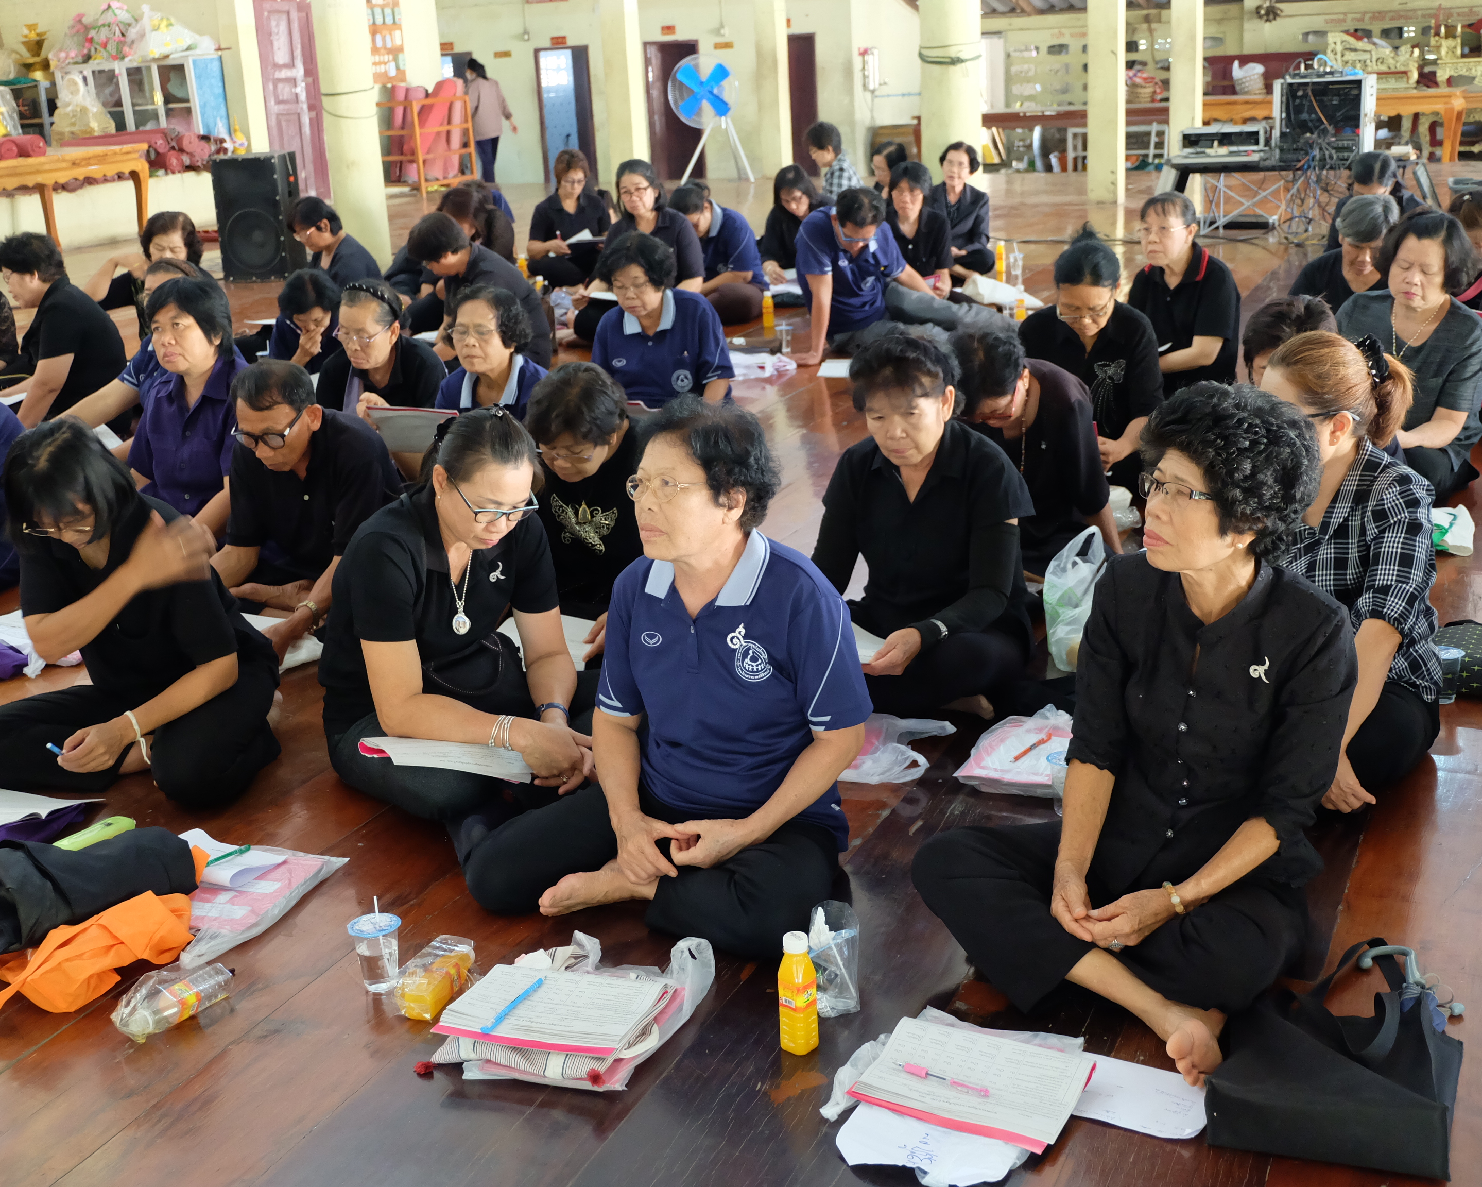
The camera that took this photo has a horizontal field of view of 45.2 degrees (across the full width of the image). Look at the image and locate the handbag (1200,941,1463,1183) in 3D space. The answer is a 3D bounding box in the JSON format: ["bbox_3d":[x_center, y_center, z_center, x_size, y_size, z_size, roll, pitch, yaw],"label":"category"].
[{"bbox_3d":[0.736,0.558,2.209,0.285,0.235,0.150,3,18,19],"label":"handbag"}]

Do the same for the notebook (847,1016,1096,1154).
[{"bbox_3d":[0.305,0.649,2.356,0.278,0.030,0.212,7,19,29],"label":"notebook"}]

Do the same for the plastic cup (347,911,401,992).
[{"bbox_3d":[-0.558,0.547,2.703,0.079,0.105,0.079,-3,17,0],"label":"plastic cup"}]

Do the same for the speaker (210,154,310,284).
[{"bbox_3d":[-3.418,-2.663,12.671,0.480,0.890,0.430,-2,17,4],"label":"speaker"}]

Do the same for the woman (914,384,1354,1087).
[{"bbox_3d":[0.572,0.126,2.477,0.590,0.790,0.660,5,18,24],"label":"woman"}]

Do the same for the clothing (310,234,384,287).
[{"bbox_3d":[-1.856,-1.463,8.407,0.380,0.470,0.440,-13,19,-30],"label":"clothing"}]

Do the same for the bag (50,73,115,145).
[{"bbox_3d":[-5.419,-4.018,14.769,0.560,0.576,0.480,-3,17,1],"label":"bag"}]

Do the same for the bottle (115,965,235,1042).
[{"bbox_3d":[-0.790,0.575,2.484,0.052,0.051,0.165,11,22,40],"label":"bottle"}]

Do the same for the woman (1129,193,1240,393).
[{"bbox_3d":[1.630,-1.087,6.757,0.620,0.790,0.600,8,20,31],"label":"woman"}]

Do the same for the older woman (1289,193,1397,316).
[{"bbox_3d":[2.038,-0.942,5.908,0.580,0.750,0.570,1,17,15],"label":"older woman"}]

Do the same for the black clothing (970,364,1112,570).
[{"bbox_3d":[0.705,-0.353,4.288,0.440,0.460,0.400,5,18,26],"label":"black clothing"}]

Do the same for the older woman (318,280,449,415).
[{"bbox_3d":[-1.064,-0.516,5.352,0.640,0.780,0.620,2,17,15],"label":"older woman"}]

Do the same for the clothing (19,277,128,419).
[{"bbox_3d":[-2.604,-0.956,6.950,0.410,0.530,0.420,-10,18,-23],"label":"clothing"}]

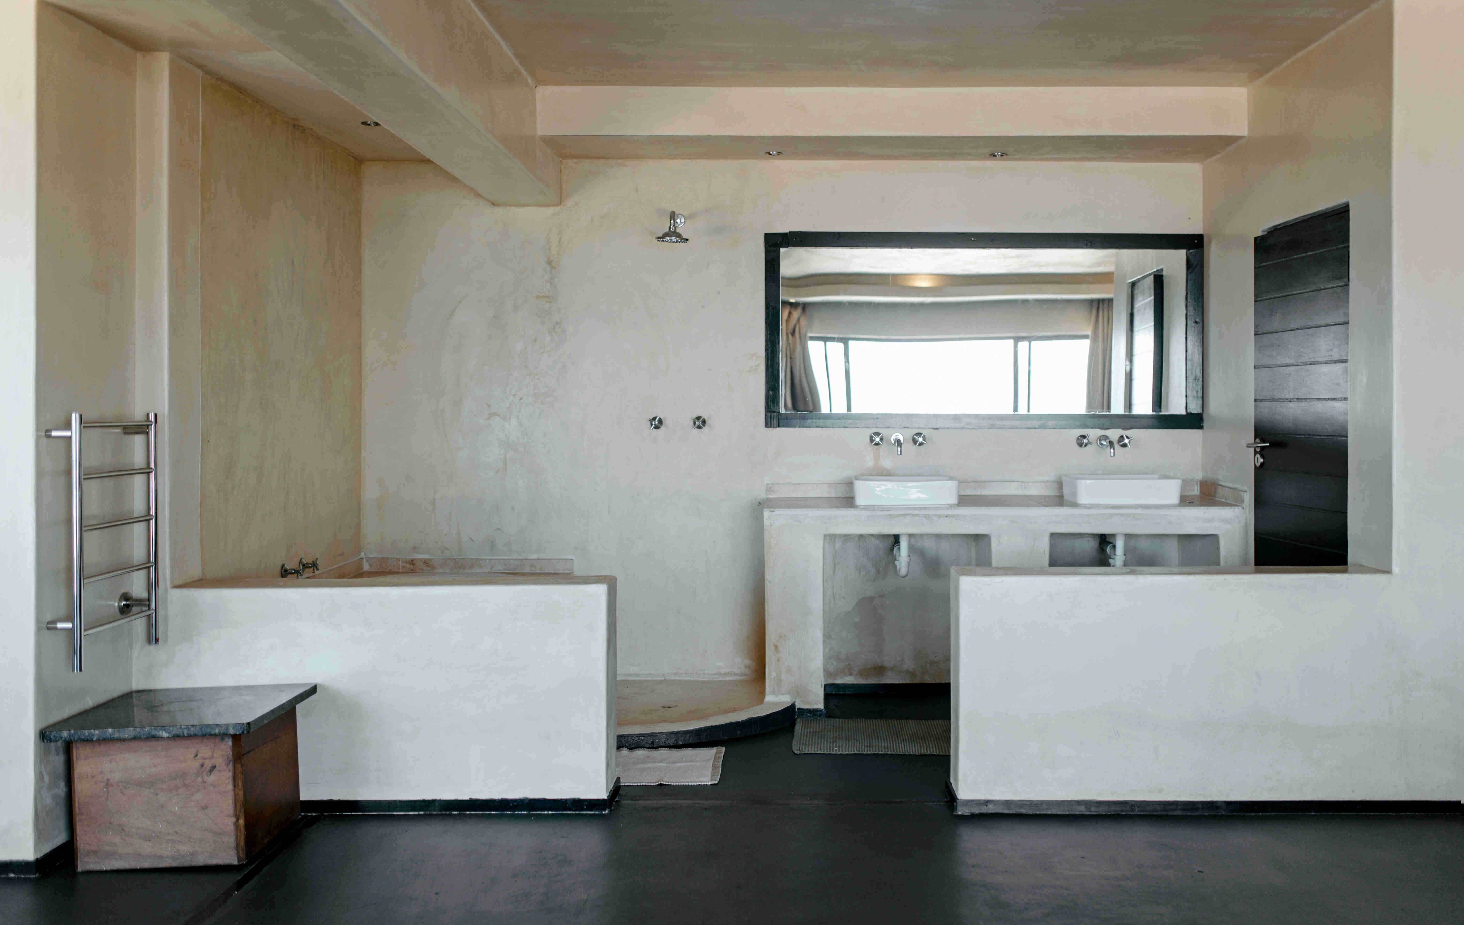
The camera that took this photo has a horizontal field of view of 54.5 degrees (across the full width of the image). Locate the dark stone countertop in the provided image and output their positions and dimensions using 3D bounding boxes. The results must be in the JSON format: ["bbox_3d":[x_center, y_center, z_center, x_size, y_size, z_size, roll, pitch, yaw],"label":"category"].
[{"bbox_3d":[-1.593,0.730,4.176,0.560,0.032,0.600,0,2,-2],"label":"dark stone countertop"}]

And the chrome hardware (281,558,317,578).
[{"bbox_3d":[-1.645,0.405,5.451,0.075,0.060,0.260,0,2,1],"label":"chrome hardware"}]

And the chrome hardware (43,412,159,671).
[{"bbox_3d":[-1.836,0.210,4.165,0.115,0.715,0.525,0,2,1],"label":"chrome hardware"}]

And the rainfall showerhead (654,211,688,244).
[{"bbox_3d":[-0.249,-1.013,6.180,0.143,0.140,0.350,0,2,1],"label":"rainfall showerhead"}]

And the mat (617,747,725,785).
[{"bbox_3d":[-0.410,1.090,5.130,0.750,0.012,0.520,0,2,1],"label":"mat"}]

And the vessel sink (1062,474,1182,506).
[{"bbox_3d":[1.672,0.122,6.120,0.445,0.110,0.320,0,2,1],"label":"vessel sink"}]

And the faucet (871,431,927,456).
[{"bbox_3d":[0.742,-0.084,6.290,0.245,0.110,0.165,0,2,1],"label":"faucet"}]

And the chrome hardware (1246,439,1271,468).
[{"bbox_3d":[2.075,-0.036,5.610,0.065,0.115,0.120,0,2,-1],"label":"chrome hardware"}]

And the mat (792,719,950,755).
[{"bbox_3d":[0.665,1.053,5.510,0.840,0.012,0.570,0,2,1],"label":"mat"}]

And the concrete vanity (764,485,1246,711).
[{"bbox_3d":[1.128,0.587,6.110,1.980,0.900,0.530,0,2,1],"label":"concrete vanity"}]

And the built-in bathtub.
[{"bbox_3d":[-1.110,0.712,5.490,1.480,0.740,1.950,0,2,2],"label":"built-in bathtub"}]

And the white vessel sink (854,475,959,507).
[{"bbox_3d":[0.765,0.125,6.360,0.450,0.120,0.380,0,2,2],"label":"white vessel sink"}]

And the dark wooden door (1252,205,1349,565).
[{"bbox_3d":[2.125,0.100,5.280,0.045,1.980,0.820,0,2,-2],"label":"dark wooden door"}]

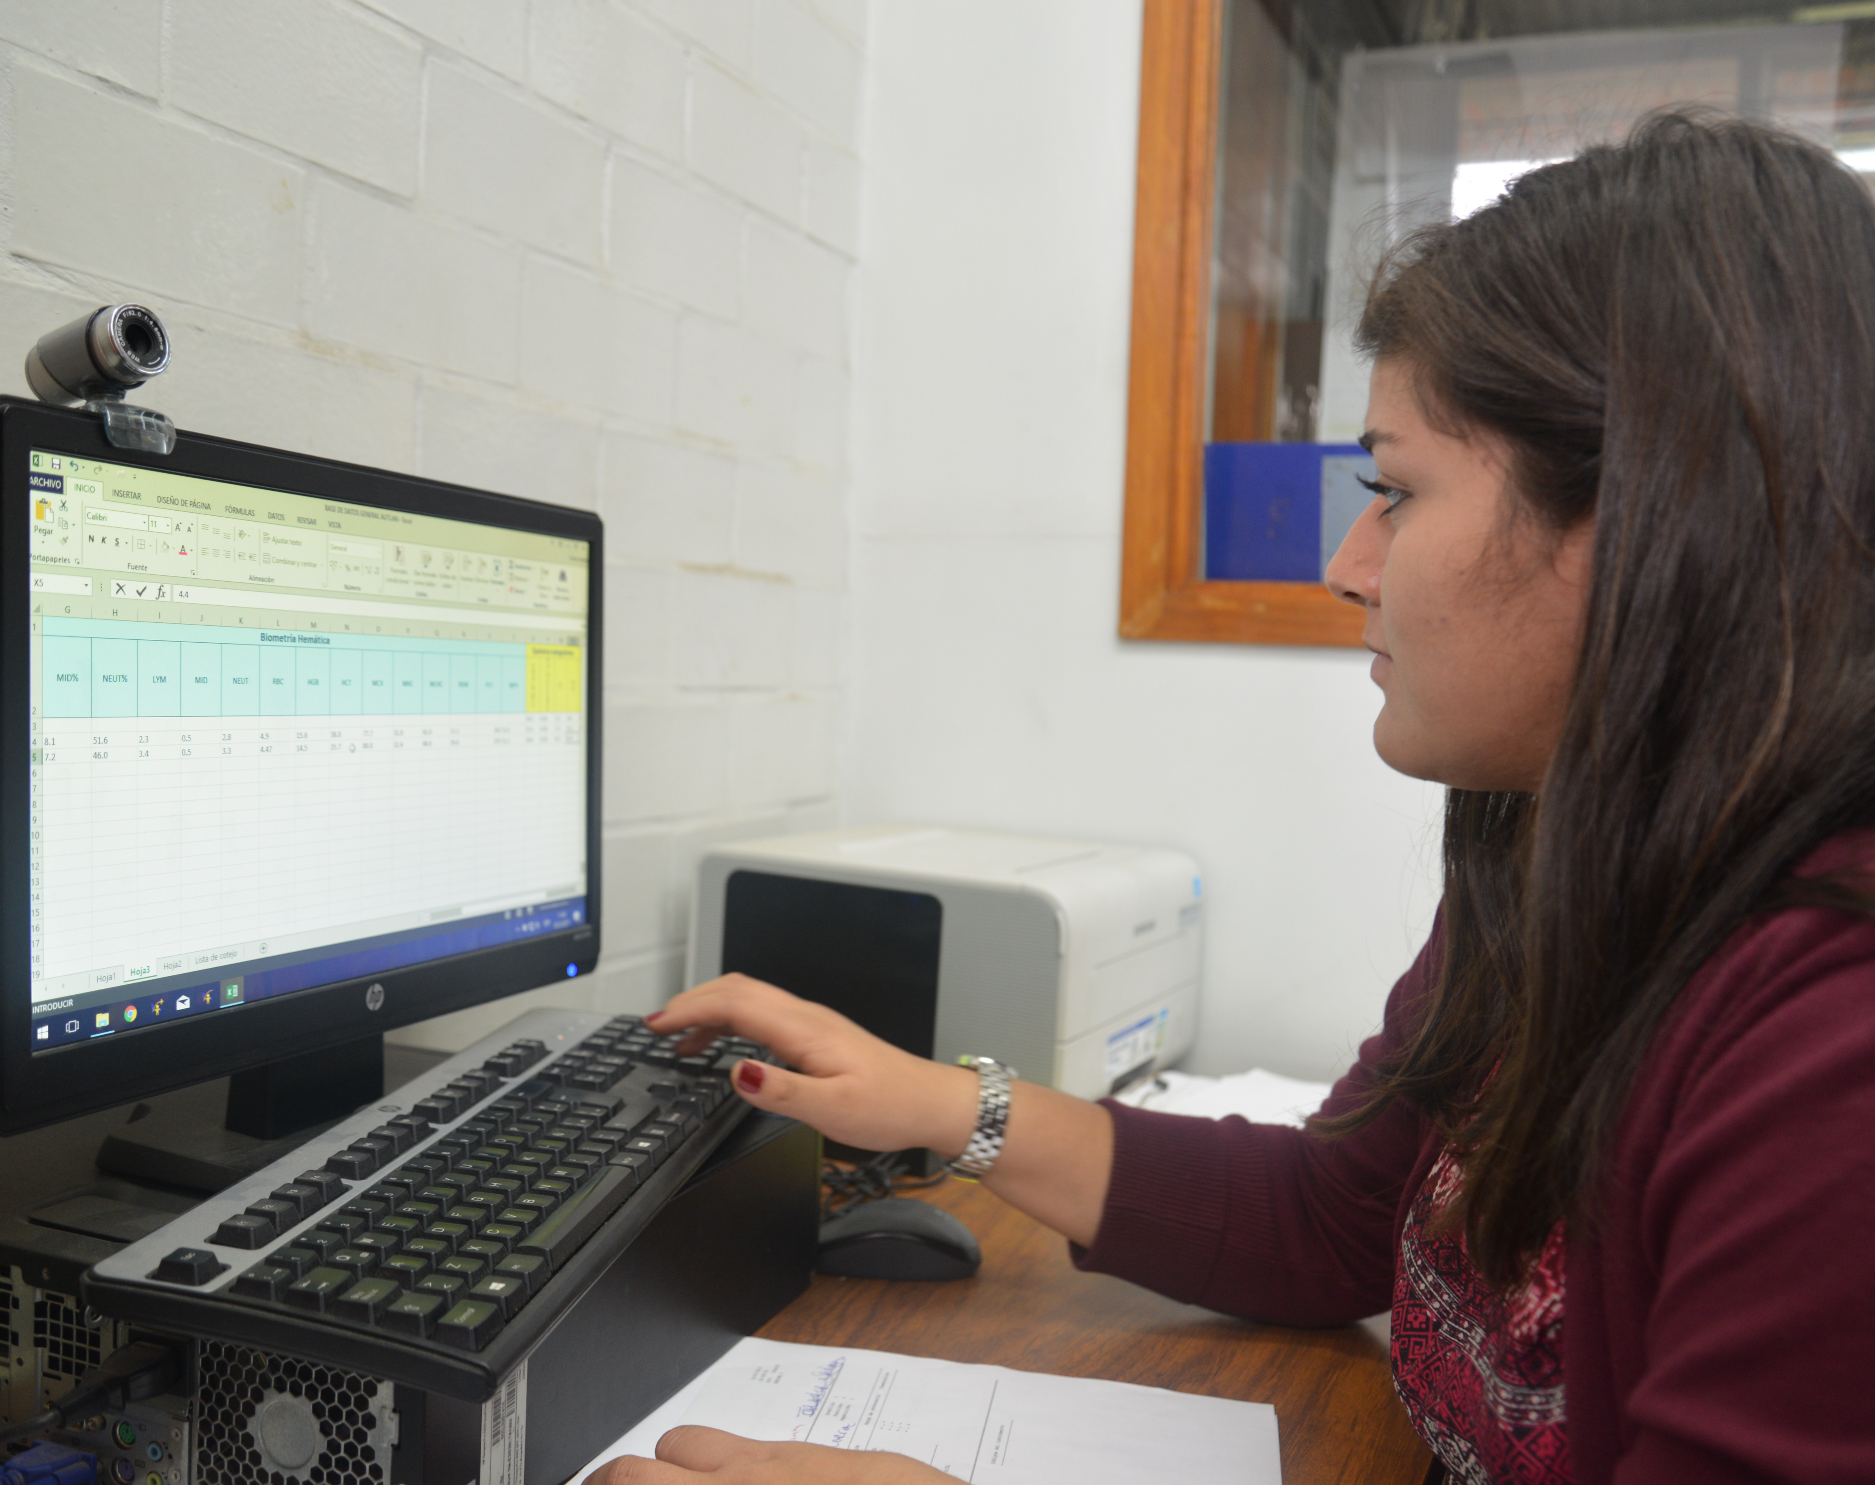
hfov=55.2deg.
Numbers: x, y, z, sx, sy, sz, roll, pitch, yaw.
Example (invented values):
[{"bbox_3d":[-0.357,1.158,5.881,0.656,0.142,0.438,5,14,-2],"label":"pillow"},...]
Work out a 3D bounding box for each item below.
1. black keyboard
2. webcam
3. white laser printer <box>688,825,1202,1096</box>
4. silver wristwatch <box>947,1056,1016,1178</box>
[{"bbox_3d":[-0.202,0.193,0.860,0.162,0.029,0.456,9,5,8],"label":"black keyboard"},{"bbox_3d":[-0.383,-0.164,0.808,0.075,0.070,0.040,3,3,26],"label":"webcam"},{"bbox_3d":[0.026,0.196,1.503,0.302,0.228,0.394,3,3,23],"label":"white laser printer"},{"bbox_3d":[0.022,0.202,0.960,0.034,0.060,0.058,18,-11,-9],"label":"silver wristwatch"}]

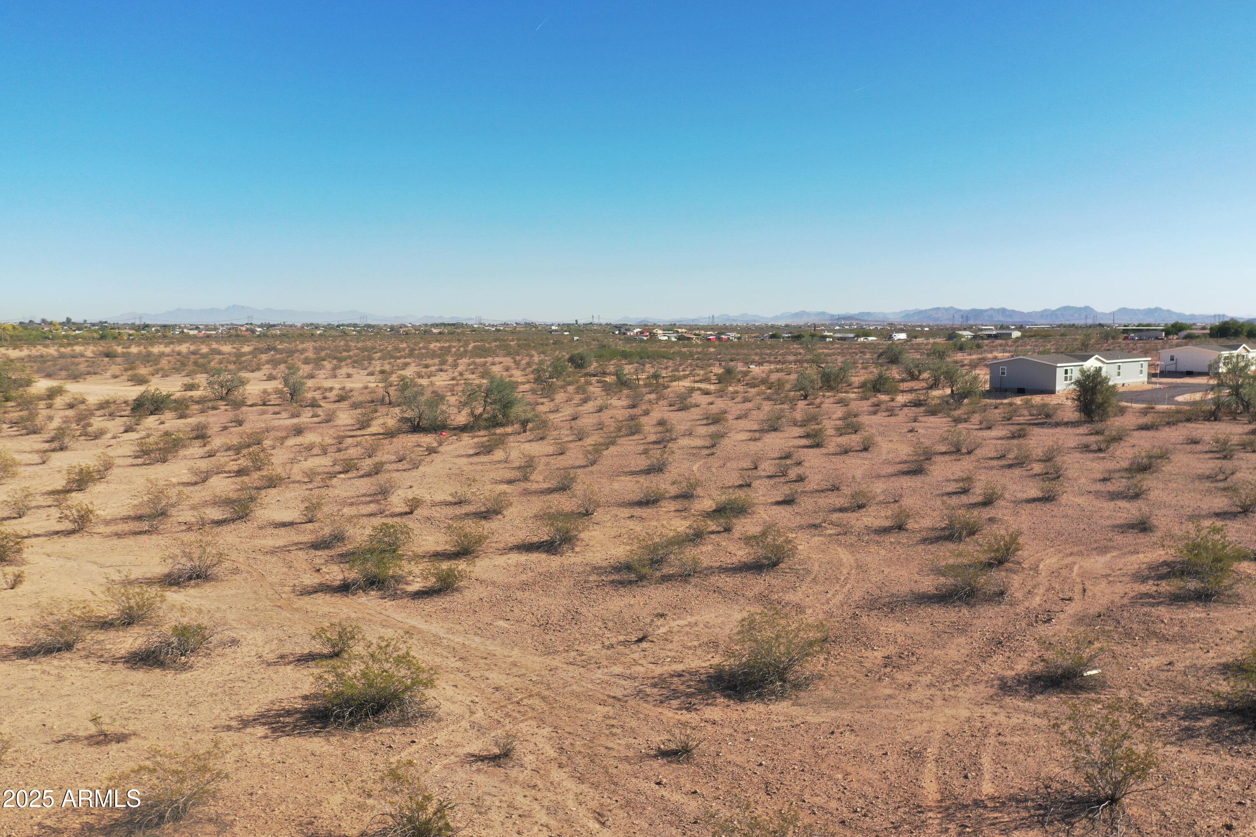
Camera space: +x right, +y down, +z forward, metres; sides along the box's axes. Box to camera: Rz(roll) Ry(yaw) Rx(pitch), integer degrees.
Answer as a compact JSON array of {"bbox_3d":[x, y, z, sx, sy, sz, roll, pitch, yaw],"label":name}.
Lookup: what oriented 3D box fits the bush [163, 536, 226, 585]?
[{"bbox_3d":[-13.105,4.301,29.486,1.839,1.289,1.471,0,6,0],"label":"bush"}]

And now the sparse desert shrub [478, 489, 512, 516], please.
[{"bbox_3d":[-5.336,3.418,39.377,1.295,1.079,1.191,0,6,0],"label":"sparse desert shrub"}]

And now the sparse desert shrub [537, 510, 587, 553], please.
[{"bbox_3d":[-2.260,3.770,33.267,1.702,1.241,1.617,0,6,-4],"label":"sparse desert shrub"}]

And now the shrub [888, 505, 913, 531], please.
[{"bbox_3d":[10.319,3.779,36.976,0.937,0.866,0.843,0,6,0],"label":"shrub"}]

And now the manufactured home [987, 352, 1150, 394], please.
[{"bbox_3d":[53.178,-5.739,117.221,24.139,4.053,8.401,-5,8,-41],"label":"manufactured home"}]

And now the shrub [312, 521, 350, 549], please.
[{"bbox_3d":[-10.352,4.088,34.085,1.295,0.816,1.036,0,6,0],"label":"shrub"}]

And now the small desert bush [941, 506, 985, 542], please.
[{"bbox_3d":[12.372,3.879,36.061,1.551,1.140,1.396,2,6,19],"label":"small desert bush"}]

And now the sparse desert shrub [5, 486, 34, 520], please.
[{"bbox_3d":[-24.249,3.380,38.928,1.018,1.242,0.937,0,6,0],"label":"sparse desert shrub"}]

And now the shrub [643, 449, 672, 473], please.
[{"bbox_3d":[1.549,2.230,51.337,1.451,1.150,1.306,0,6,0],"label":"shrub"}]

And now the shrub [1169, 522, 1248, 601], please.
[{"bbox_3d":[16.375,3.942,27.433,1.862,2.030,1.769,3,7,31],"label":"shrub"}]

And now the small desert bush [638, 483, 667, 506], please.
[{"bbox_3d":[1.107,3.161,41.527,1.145,0.850,1.088,0,6,2],"label":"small desert bush"}]

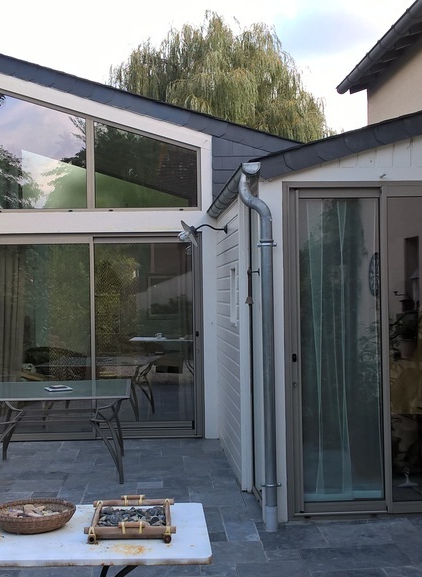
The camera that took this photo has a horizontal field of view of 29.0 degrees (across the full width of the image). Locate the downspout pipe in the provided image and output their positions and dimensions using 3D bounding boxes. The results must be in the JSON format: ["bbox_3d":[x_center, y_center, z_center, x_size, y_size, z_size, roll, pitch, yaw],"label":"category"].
[{"bbox_3d":[0.323,0.373,5.289,0.240,2.380,0.160,-1,0,-3],"label":"downspout pipe"}]

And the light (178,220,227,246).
[{"bbox_3d":[-0.071,-0.489,7.208,0.430,0.250,0.270,-1,0,-3],"label":"light"}]

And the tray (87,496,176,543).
[{"bbox_3d":[-0.276,0.814,2.894,0.305,0.068,0.365,-1,0,1],"label":"tray"}]

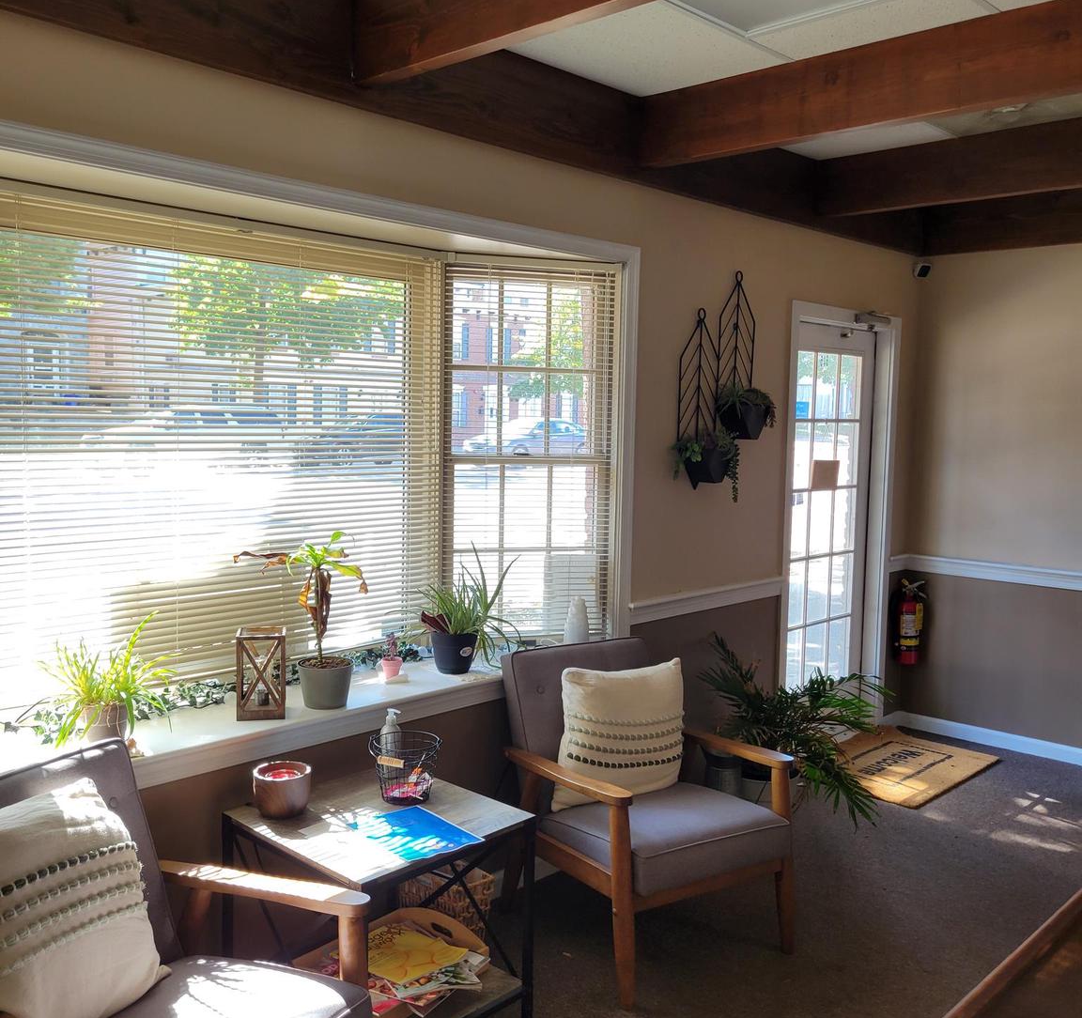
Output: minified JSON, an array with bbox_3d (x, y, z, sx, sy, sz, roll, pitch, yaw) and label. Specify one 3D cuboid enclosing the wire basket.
[{"bbox_3d":[-0.337,0.667,2.779,0.178,0.155,0.175,1,5,0],"label":"wire basket"}]

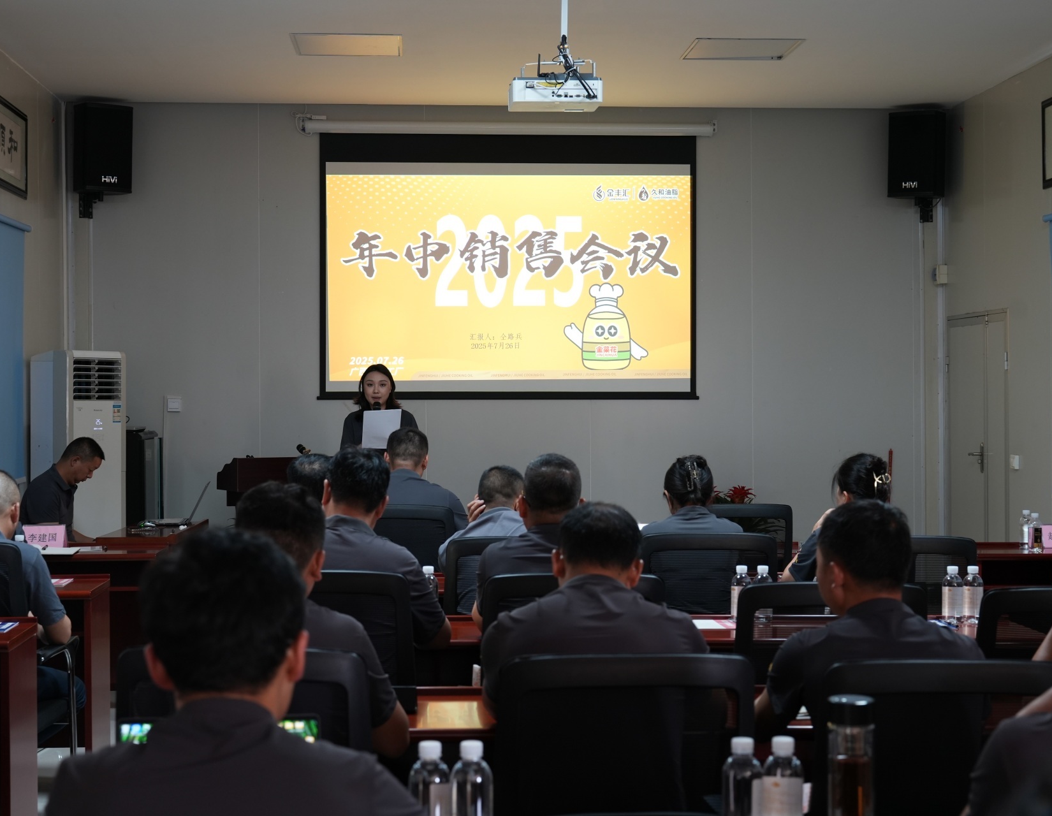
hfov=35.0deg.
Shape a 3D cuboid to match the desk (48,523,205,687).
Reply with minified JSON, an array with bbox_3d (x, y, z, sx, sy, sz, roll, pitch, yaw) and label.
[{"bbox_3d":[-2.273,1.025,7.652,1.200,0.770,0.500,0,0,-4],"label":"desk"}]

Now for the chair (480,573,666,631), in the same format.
[{"bbox_3d":[0.105,0.937,4.596,0.580,0.990,0.600,0,0,-4],"label":"chair"}]

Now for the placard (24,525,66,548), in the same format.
[{"bbox_3d":[-2.253,0.602,7.792,0.197,0.102,0.085,0,0,-4],"label":"placard"}]

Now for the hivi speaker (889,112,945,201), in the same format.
[{"bbox_3d":[2.670,-1.730,11.413,0.320,0.570,0.330,0,6,25],"label":"hivi speaker"}]

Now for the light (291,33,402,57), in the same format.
[{"bbox_3d":[-1.018,-2.084,9.533,0.612,0.040,0.595,0,0,-4],"label":"light"}]

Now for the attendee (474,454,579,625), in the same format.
[{"bbox_3d":[0.073,0.782,4.774,0.480,1.300,0.750,0,1,-2],"label":"attendee"}]

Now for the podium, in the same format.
[{"bbox_3d":[-1.351,0.835,9.495,0.740,1.110,0.480,0,1,-24],"label":"podium"}]

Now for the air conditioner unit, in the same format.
[{"bbox_3d":[-2.770,0.519,10.291,0.350,1.735,0.470,0,1,34],"label":"air conditioner unit"}]

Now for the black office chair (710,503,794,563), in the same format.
[{"bbox_3d":[0.883,0.913,7.327,0.580,0.990,0.600,0,0,-4],"label":"black office chair"}]

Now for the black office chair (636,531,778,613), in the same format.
[{"bbox_3d":[0.613,0.927,5.965,0.580,0.985,0.580,0,1,-2],"label":"black office chair"}]

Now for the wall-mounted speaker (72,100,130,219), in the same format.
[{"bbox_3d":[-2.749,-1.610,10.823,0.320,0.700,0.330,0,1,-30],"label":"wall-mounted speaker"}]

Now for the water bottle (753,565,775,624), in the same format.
[{"bbox_3d":[0.737,0.577,5.160,0.063,0.176,0.063,0,0,-4],"label":"water bottle"}]

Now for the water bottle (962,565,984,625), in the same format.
[{"bbox_3d":[1.406,0.585,5.242,0.064,0.178,0.064,0,1,0],"label":"water bottle"}]

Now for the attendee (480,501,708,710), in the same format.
[{"bbox_3d":[0.149,0.816,3.515,0.520,1.250,0.800,0,0,-4],"label":"attendee"}]

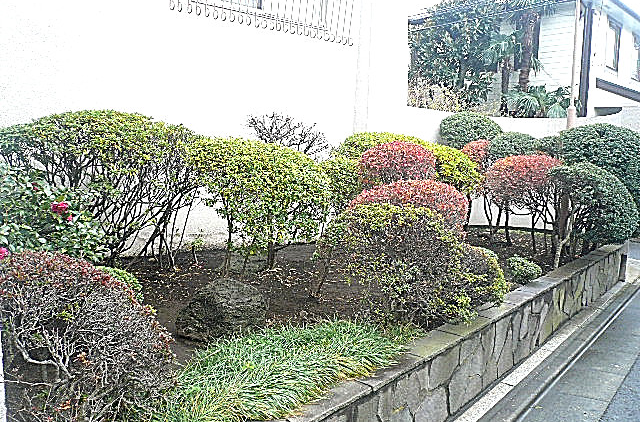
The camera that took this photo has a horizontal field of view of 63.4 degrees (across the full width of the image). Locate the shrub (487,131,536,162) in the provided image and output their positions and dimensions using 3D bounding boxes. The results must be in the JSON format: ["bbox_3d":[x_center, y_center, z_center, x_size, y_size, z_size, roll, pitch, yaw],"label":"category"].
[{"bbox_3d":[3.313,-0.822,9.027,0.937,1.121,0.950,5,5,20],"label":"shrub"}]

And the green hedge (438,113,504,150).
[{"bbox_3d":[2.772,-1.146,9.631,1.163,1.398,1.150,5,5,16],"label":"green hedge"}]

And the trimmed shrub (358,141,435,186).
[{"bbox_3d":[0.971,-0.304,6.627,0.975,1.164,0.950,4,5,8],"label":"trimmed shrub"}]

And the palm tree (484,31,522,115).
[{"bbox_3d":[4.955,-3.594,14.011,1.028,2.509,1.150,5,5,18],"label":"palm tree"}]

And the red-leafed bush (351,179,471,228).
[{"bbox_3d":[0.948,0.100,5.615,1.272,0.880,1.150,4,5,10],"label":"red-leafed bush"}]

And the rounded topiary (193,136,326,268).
[{"bbox_3d":[-0.614,-0.099,5.349,1.418,1.313,1.250,3,5,-7],"label":"rounded topiary"}]

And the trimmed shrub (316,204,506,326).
[{"bbox_3d":[0.770,0.283,4.535,1.200,0.850,1.500,7,7,39],"label":"trimmed shrub"}]

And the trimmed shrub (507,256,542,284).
[{"bbox_3d":[2.134,0.595,5.399,0.376,0.224,0.370,5,6,22],"label":"trimmed shrub"}]

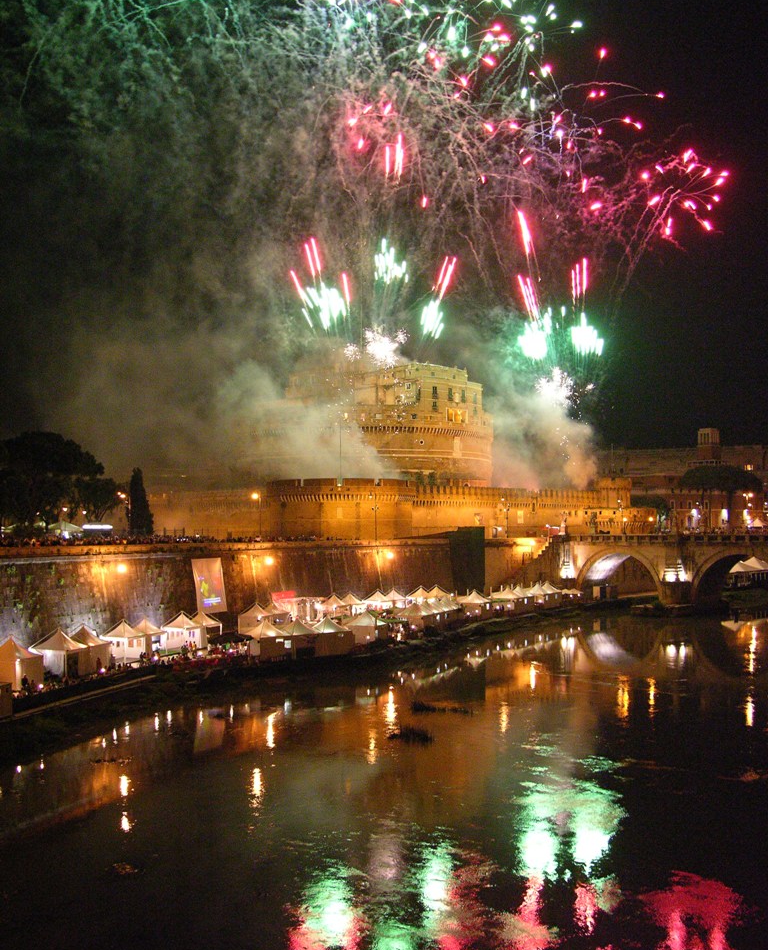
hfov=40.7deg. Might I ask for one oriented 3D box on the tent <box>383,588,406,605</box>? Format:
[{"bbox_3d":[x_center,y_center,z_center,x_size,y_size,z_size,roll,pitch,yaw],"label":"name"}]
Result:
[{"bbox_3d":[1.455,19.053,154.707,3.150,3.960,3.150,3,-4,-44],"label":"tent"}]

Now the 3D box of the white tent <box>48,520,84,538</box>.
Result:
[{"bbox_3d":[-45.145,8.419,145.759,3.900,3.950,3.900,-1,-3,25],"label":"white tent"}]

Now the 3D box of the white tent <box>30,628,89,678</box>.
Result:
[{"bbox_3d":[-30.940,16.790,98.780,3.950,4.320,3.950,-1,-3,16],"label":"white tent"}]

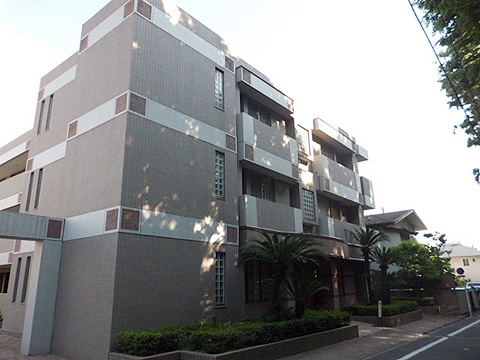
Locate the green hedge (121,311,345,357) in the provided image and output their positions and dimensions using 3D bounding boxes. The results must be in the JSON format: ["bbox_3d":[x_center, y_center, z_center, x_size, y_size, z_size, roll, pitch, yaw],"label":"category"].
[{"bbox_3d":[0.495,3.862,9.487,1.970,0.525,6.969,-15,-21,39],"label":"green hedge"}]

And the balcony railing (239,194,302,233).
[{"bbox_3d":[1.181,1.317,12.850,0.404,1.010,3.434,-15,-21,39],"label":"balcony railing"}]

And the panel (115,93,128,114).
[{"bbox_3d":[-3.011,-1.921,9.211,0.475,0.475,0.050,-13,-20,37],"label":"panel"}]

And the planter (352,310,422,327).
[{"bbox_3d":[5.688,5.399,14.188,1.850,0.360,3.500,-13,-20,37],"label":"planter"}]

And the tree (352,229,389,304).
[{"bbox_3d":[5.591,3.921,15.830,1.616,3.384,1.616,-15,-21,39],"label":"tree"}]

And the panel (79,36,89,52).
[{"bbox_3d":[-4.930,-4.304,11.466,0.450,0.465,0.050,-13,-20,37],"label":"panel"}]

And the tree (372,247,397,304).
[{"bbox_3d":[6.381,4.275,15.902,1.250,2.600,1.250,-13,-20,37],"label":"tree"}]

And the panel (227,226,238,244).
[{"bbox_3d":[-0.233,1.722,11.276,0.050,0.500,0.500,-13,-19,37],"label":"panel"}]

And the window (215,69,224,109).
[{"bbox_3d":[-0.707,-3.013,12.076,0.120,1.440,0.430,-13,-20,37],"label":"window"}]

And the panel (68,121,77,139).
[{"bbox_3d":[-5.066,-1.486,10.841,0.465,0.545,0.061,-13,-20,36],"label":"panel"}]

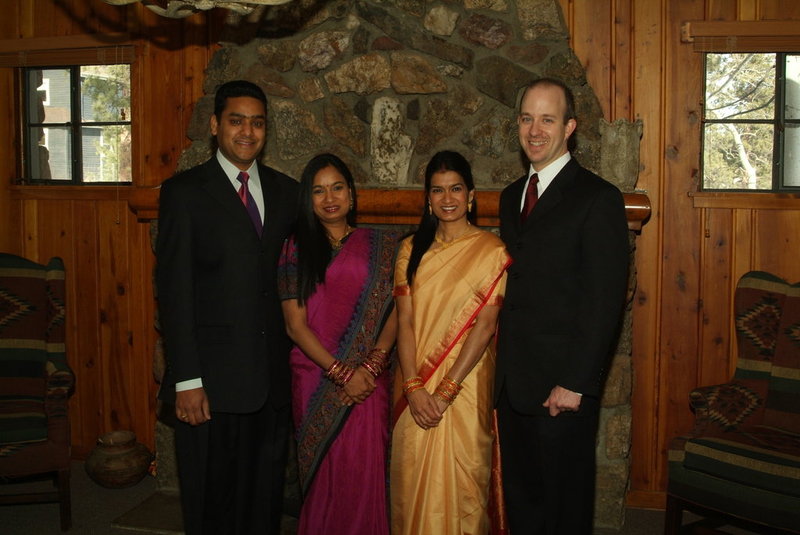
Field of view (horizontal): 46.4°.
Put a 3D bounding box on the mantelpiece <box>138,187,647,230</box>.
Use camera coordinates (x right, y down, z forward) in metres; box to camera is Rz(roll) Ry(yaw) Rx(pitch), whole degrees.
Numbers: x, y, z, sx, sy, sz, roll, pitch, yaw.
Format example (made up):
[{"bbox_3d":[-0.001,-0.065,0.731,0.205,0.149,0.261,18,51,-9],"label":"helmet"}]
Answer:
[{"bbox_3d":[-0.082,-0.253,4.025,2.240,0.165,0.280,2,6,14],"label":"mantelpiece"}]

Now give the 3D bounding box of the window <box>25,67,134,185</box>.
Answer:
[{"bbox_3d":[-1.635,-0.725,4.735,0.610,0.610,0.070,2,6,14],"label":"window"}]

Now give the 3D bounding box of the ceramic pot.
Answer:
[{"bbox_3d":[-1.353,0.921,4.485,0.295,0.240,0.295,0,6,0],"label":"ceramic pot"}]

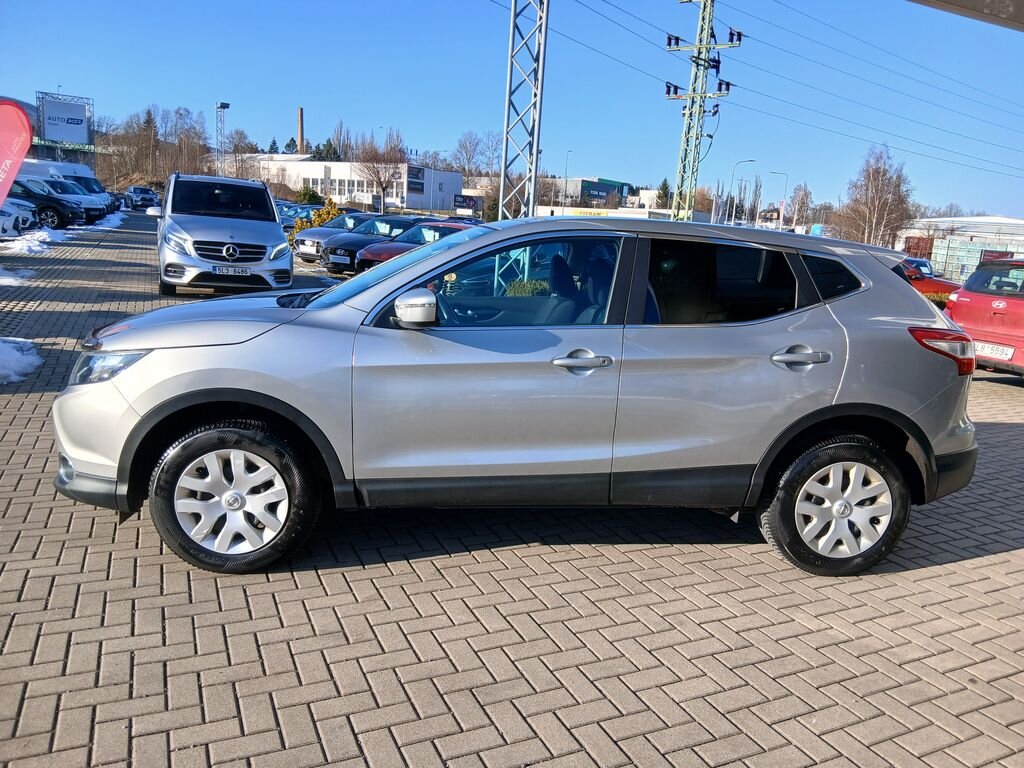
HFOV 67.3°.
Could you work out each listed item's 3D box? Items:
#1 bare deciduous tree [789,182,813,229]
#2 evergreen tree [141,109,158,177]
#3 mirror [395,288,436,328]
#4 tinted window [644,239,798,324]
[{"bbox_3d":[52.367,-31.226,141.093,4.600,11.500,4.600,3,11,-1],"label":"bare deciduous tree"},{"bbox_3d":[-47.587,-31.262,100.963,2.700,9.340,2.700,-2,13,-25],"label":"evergreen tree"},{"bbox_3d":[-0.374,-0.290,2.979,0.160,0.160,0.230,2,13,-7],"label":"mirror"},{"bbox_3d":[0.896,-0.424,3.285,0.690,0.385,0.055,2,-11,-7],"label":"tinted window"}]

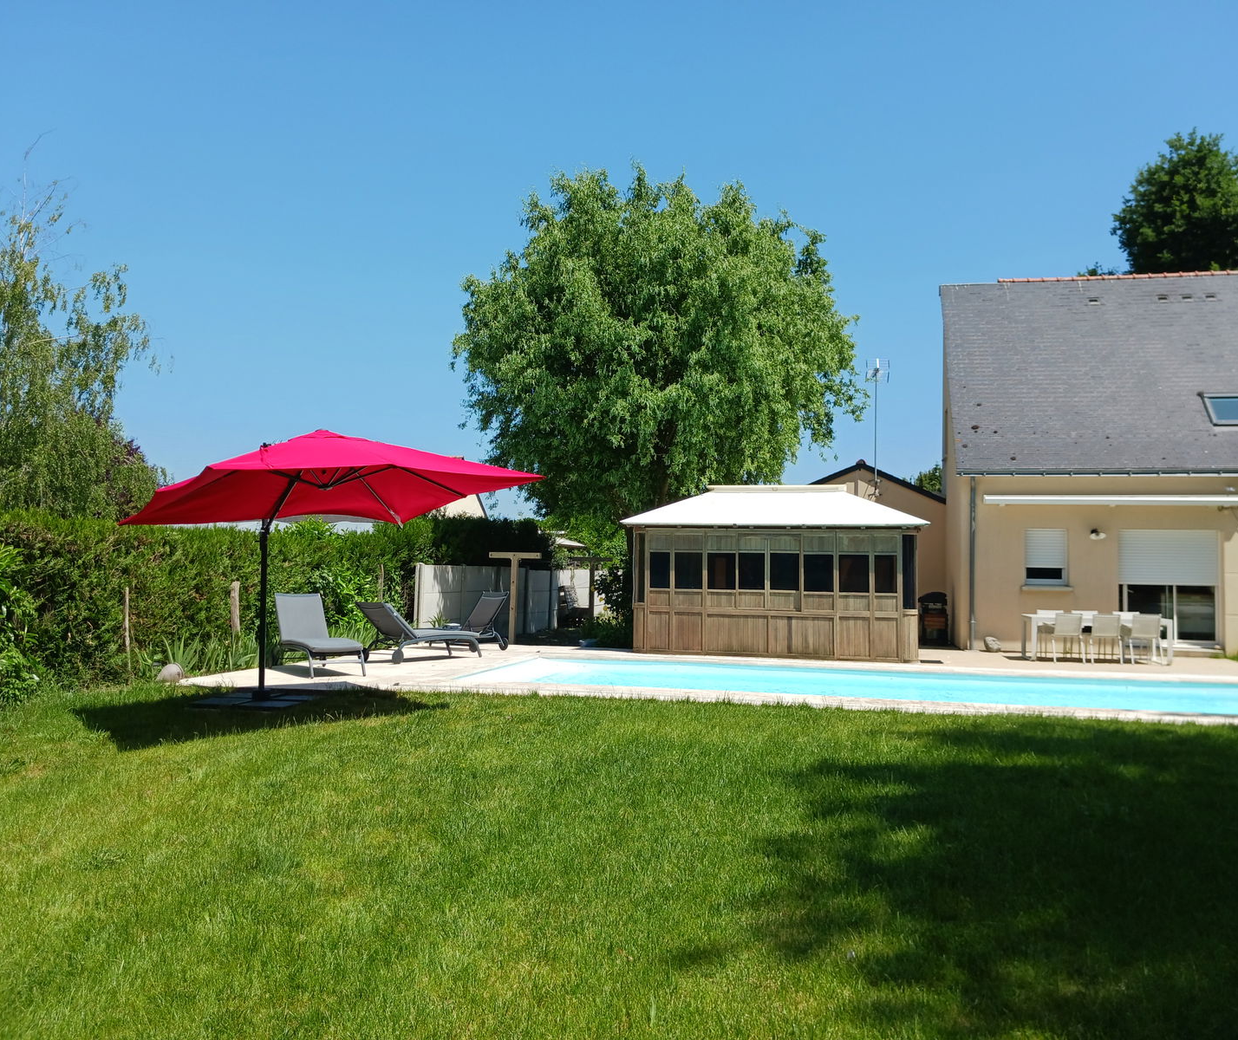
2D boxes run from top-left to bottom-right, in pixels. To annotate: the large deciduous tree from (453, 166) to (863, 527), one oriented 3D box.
[{"bbox_3d":[0.906,-2.594,23.691,8.800,10.174,8.400,1,-2,3],"label":"large deciduous tree"}]

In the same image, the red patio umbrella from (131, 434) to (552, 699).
[{"bbox_3d":[-2.950,0.500,10.720,3.100,2.750,3.300,2,-3,-37],"label":"red patio umbrella"}]

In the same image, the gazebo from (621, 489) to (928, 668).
[{"bbox_3d":[2.923,0.847,19.399,5.250,3.020,3.300,0,-2,17],"label":"gazebo"}]

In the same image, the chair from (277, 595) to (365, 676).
[{"bbox_3d":[-4.094,1.545,14.679,0.700,1.000,1.630,2,-3,-35],"label":"chair"}]

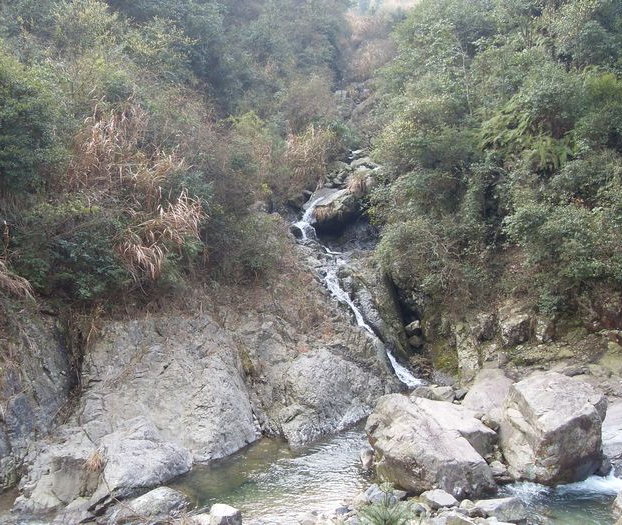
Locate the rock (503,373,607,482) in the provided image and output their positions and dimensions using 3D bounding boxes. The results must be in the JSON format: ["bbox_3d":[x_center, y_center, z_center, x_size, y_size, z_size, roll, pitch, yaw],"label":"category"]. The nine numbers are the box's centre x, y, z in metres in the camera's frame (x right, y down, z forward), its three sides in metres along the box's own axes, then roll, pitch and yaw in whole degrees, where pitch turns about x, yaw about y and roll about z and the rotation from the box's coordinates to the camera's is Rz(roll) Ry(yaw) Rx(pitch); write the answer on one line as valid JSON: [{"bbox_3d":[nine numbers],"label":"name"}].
[{"bbox_3d":[4.394,2.966,13.700,1.560,1.859,1.482,-1,3,-15],"label":"rock"}]

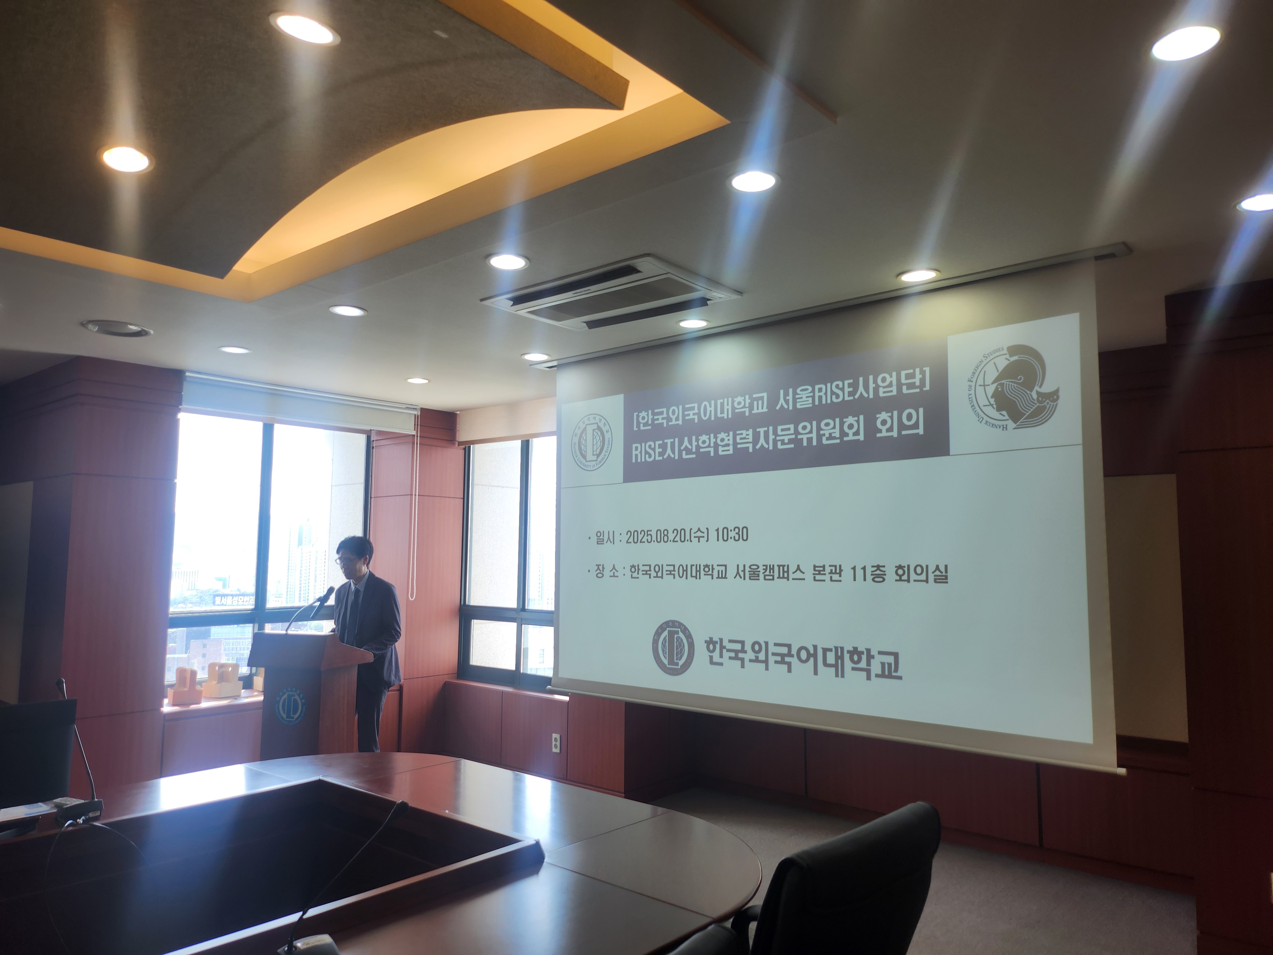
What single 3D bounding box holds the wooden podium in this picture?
[{"bbox_3d":[-1.804,1.404,4.874,0.490,1.115,0.434,-2,-5,20],"label":"wooden podium"}]

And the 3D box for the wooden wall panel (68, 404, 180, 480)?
[{"bbox_3d":[-2.894,-0.192,5.034,0.040,0.390,0.534,-4,-7,41],"label":"wooden wall panel"}]

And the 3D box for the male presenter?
[{"bbox_3d":[-1.622,1.175,5.281,0.460,1.645,0.360,-2,-5,20],"label":"male presenter"}]

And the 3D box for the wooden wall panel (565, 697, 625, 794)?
[{"bbox_3d":[-0.243,1.655,5.529,0.490,0.548,0.040,-4,-7,41],"label":"wooden wall panel"}]

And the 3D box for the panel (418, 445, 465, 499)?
[{"bbox_3d":[-1.494,-0.045,6.604,0.040,0.390,0.465,-4,-7,41],"label":"panel"}]

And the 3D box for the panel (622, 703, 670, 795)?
[{"bbox_3d":[0.059,1.656,5.529,0.040,0.548,0.436,-4,-7,41],"label":"panel"}]

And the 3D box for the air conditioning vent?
[{"bbox_3d":[-0.114,-0.747,3.657,0.913,0.050,0.621,-4,-7,41],"label":"air conditioning vent"}]

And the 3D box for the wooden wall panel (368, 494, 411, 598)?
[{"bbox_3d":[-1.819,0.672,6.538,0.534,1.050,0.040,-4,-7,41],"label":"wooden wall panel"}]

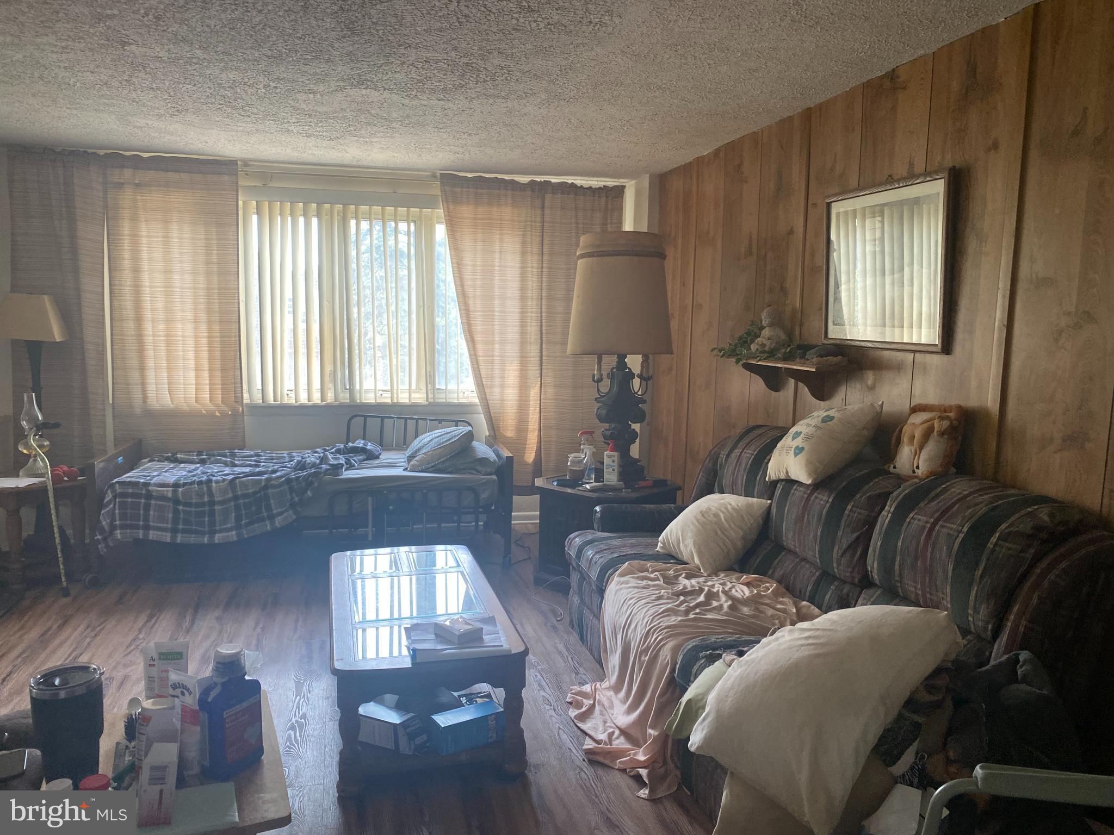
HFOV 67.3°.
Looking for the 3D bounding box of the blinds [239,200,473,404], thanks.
[{"bbox_3d":[-1.255,-0.712,5.359,1.580,1.260,0.100,-1,7,-14],"label":"blinds"}]

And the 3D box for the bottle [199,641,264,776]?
[{"bbox_3d":[-0.463,0.412,1.189,0.046,0.176,0.078,5,8,31],"label":"bottle"}]

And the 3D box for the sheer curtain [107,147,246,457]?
[{"bbox_3d":[-2.292,-0.529,5.107,0.770,2.040,0.110,-1,7,-14],"label":"sheer curtain"}]

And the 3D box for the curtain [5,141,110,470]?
[{"bbox_3d":[-2.977,-0.520,5.007,0.550,2.090,0.110,-1,7,-13],"label":"curtain"}]

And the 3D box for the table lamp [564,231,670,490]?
[{"bbox_3d":[0.343,-0.318,4.474,0.570,1.300,0.570,1,7,0],"label":"table lamp"}]

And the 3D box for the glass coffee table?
[{"bbox_3d":[-0.535,0.862,3.126,0.605,0.410,1.230,-1,7,-15],"label":"glass coffee table"}]

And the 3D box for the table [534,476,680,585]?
[{"bbox_3d":[0.266,0.622,4.522,0.670,0.570,0.670,7,9,41],"label":"table"}]

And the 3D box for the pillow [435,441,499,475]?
[{"bbox_3d":[-0.621,0.219,5.091,0.460,0.160,0.600,-1,7,-13],"label":"pillow"}]

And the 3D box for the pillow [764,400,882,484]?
[{"bbox_3d":[1.008,0.101,3.196,0.160,0.390,0.380,41,-4,-15],"label":"pillow"}]

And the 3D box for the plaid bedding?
[{"bbox_3d":[-1.760,0.407,4.838,1.480,0.460,0.840,-1,7,-14],"label":"plaid bedding"}]

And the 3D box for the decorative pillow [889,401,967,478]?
[{"bbox_3d":[1.255,0.082,2.856,0.110,0.250,0.245,15,-4,-42],"label":"decorative pillow"}]

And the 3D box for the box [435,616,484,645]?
[{"bbox_3d":[-0.311,0.676,2.657,0.098,0.036,0.131,-5,10,-42],"label":"box"}]

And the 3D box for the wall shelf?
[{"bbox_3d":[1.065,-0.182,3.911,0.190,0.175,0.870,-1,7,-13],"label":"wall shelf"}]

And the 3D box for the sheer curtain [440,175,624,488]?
[{"bbox_3d":[-0.155,-0.541,5.673,1.290,2.090,0.110,-1,7,-13],"label":"sheer curtain"}]

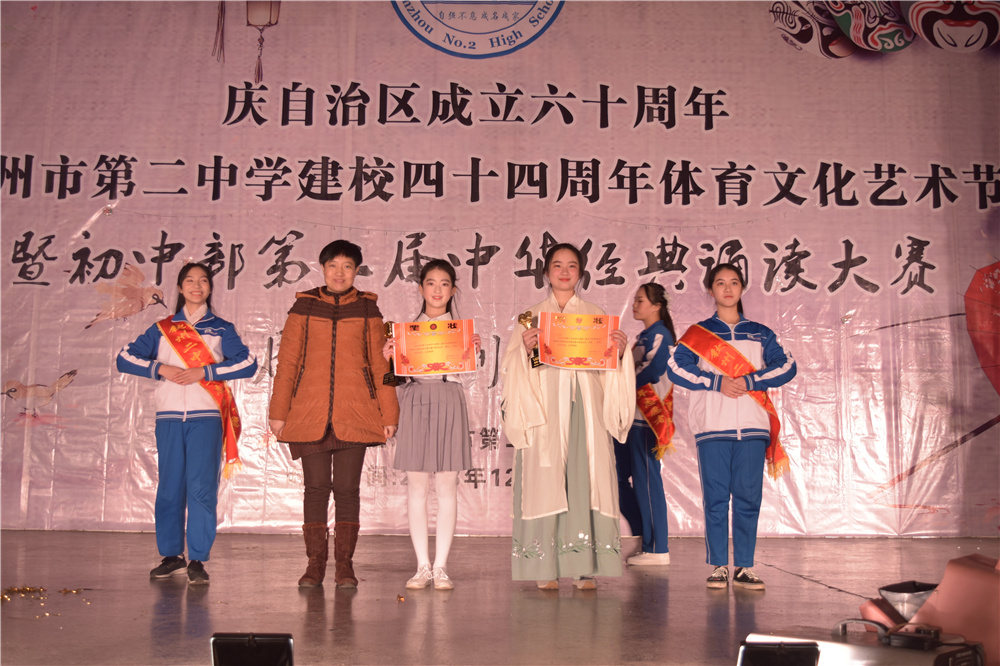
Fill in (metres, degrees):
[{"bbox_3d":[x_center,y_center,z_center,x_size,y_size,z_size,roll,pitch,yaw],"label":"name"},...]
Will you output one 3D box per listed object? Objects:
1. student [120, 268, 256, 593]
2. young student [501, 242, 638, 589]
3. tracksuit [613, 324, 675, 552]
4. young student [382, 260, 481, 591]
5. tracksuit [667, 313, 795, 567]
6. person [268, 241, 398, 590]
[{"bbox_3d":[-1.562,0.424,5.532,0.690,1.575,0.400,1,-6,-8],"label":"student"},{"bbox_3d":[0.337,0.379,5.469,0.656,1.692,0.520,1,-6,0],"label":"young student"},{"bbox_3d":[0.849,0.611,6.572,0.387,1.379,0.500,0,-6,6],"label":"tracksuit"},{"bbox_3d":[-0.331,0.420,5.443,0.456,1.590,0.460,1,-6,-1],"label":"young student"},{"bbox_3d":[1.136,0.517,5.475,0.623,1.251,0.360,0,-6,2],"label":"tracksuit"},{"bbox_3d":[-0.829,0.373,5.528,0.637,1.691,0.400,1,-6,-6],"label":"person"}]

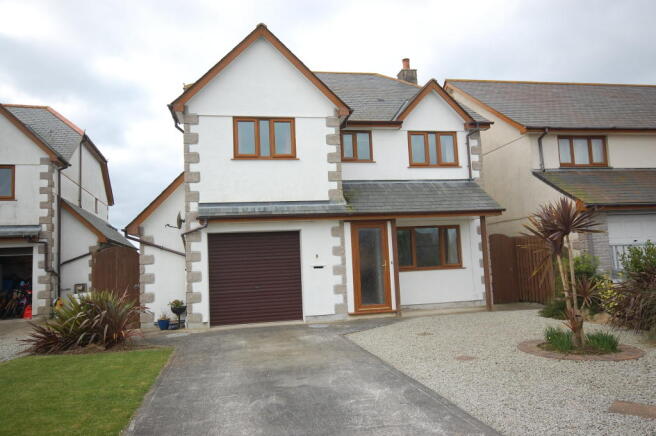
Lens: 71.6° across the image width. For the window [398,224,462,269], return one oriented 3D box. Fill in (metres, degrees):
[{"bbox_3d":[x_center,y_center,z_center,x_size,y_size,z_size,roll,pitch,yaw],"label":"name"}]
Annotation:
[{"bbox_3d":[2.734,0.817,12.404,1.937,1.176,0.100,-1,-6,-11],"label":"window"}]

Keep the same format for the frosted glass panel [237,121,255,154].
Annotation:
[{"bbox_3d":[-1.937,-1.901,10.823,0.422,0.813,0.040,-1,-6,-11],"label":"frosted glass panel"}]

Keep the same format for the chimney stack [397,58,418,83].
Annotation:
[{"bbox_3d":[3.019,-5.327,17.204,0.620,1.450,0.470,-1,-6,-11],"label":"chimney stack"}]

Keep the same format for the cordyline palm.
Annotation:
[{"bbox_3d":[3.426,0.816,6.720,1.130,2.120,1.130,-6,-7,27],"label":"cordyline palm"}]

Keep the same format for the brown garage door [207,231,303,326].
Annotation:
[{"bbox_3d":[-1.658,1.393,10.547,2.118,2.106,0.100,-1,-6,-11],"label":"brown garage door"}]

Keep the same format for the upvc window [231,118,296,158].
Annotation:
[{"bbox_3d":[-1.501,-1.919,10.909,1.478,1.011,0.100,-1,-6,-11],"label":"upvc window"}]

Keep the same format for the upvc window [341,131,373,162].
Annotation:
[{"bbox_3d":[0.779,-1.957,12.352,0.895,0.848,0.100,-1,-6,-11],"label":"upvc window"}]

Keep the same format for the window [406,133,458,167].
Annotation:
[{"bbox_3d":[2.969,-1.937,12.767,1.455,0.969,0.100,-1,-6,-11],"label":"window"}]

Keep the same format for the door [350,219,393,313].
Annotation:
[{"bbox_3d":[1.068,1.182,11.111,0.936,2.170,0.100,-1,-6,-11],"label":"door"}]

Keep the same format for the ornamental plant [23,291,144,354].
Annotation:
[{"bbox_3d":[-4.475,1.873,8.496,2.150,1.080,1.550,1,-7,-28],"label":"ornamental plant"}]

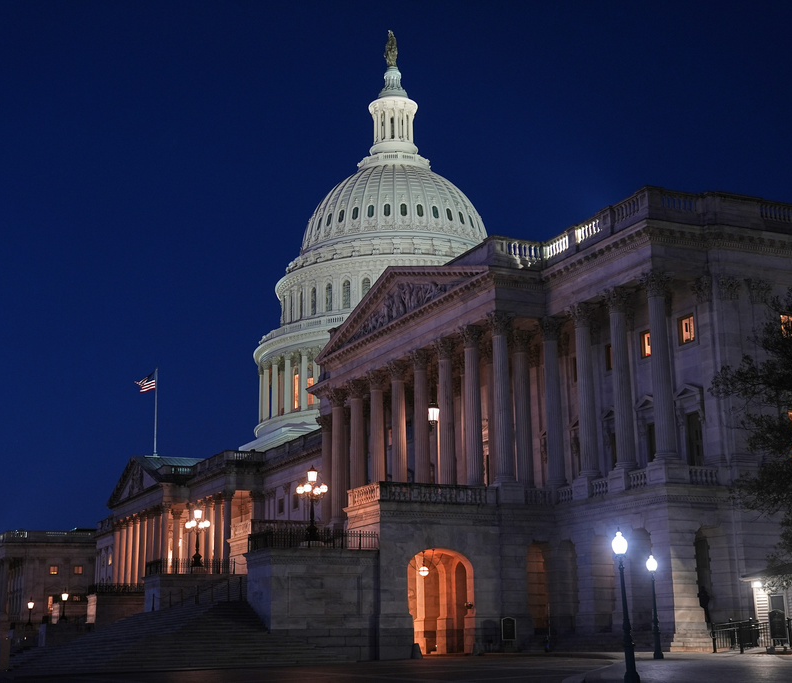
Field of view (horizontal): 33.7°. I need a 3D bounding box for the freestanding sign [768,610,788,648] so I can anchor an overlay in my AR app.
[{"bbox_3d":[15.572,11.772,53.300,0.780,1.640,0.400,5,-15,-25],"label":"freestanding sign"}]

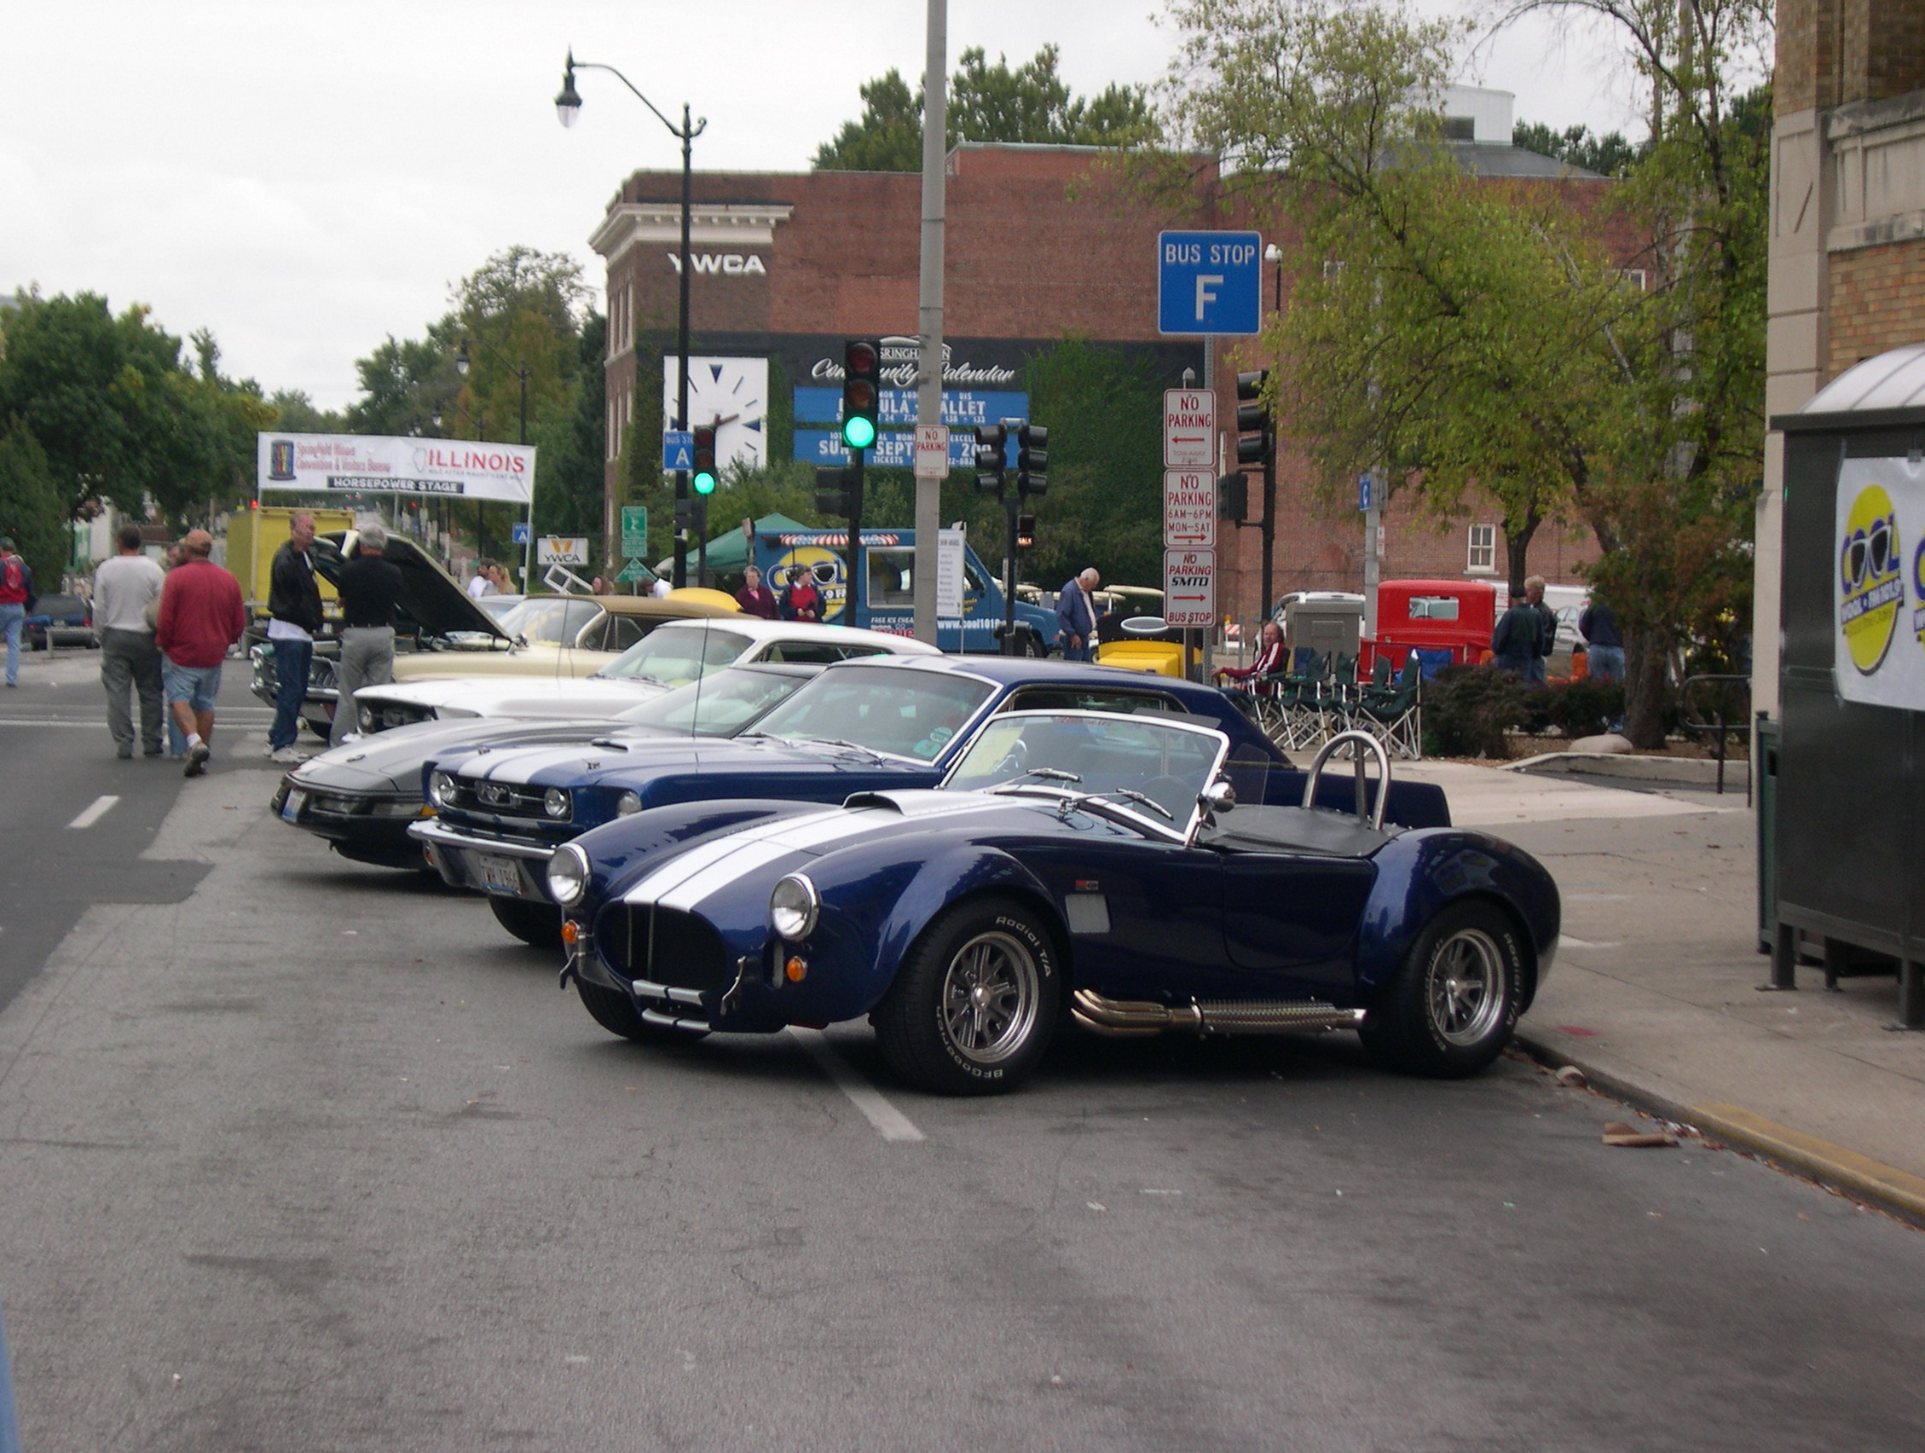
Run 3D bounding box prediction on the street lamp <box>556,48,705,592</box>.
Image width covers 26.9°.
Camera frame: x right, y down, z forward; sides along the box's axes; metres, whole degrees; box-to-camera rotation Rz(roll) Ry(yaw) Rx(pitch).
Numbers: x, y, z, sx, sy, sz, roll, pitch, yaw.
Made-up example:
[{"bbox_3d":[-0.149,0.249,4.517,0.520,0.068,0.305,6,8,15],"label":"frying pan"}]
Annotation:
[{"bbox_3d":[-5.466,-6.134,66.300,2.450,10.134,0.450,0,3,-9],"label":"street lamp"}]

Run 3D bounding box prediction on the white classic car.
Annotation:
[{"bbox_3d":[-1.732,-0.014,26.418,4.750,1.300,1.810,1,2,-42],"label":"white classic car"}]

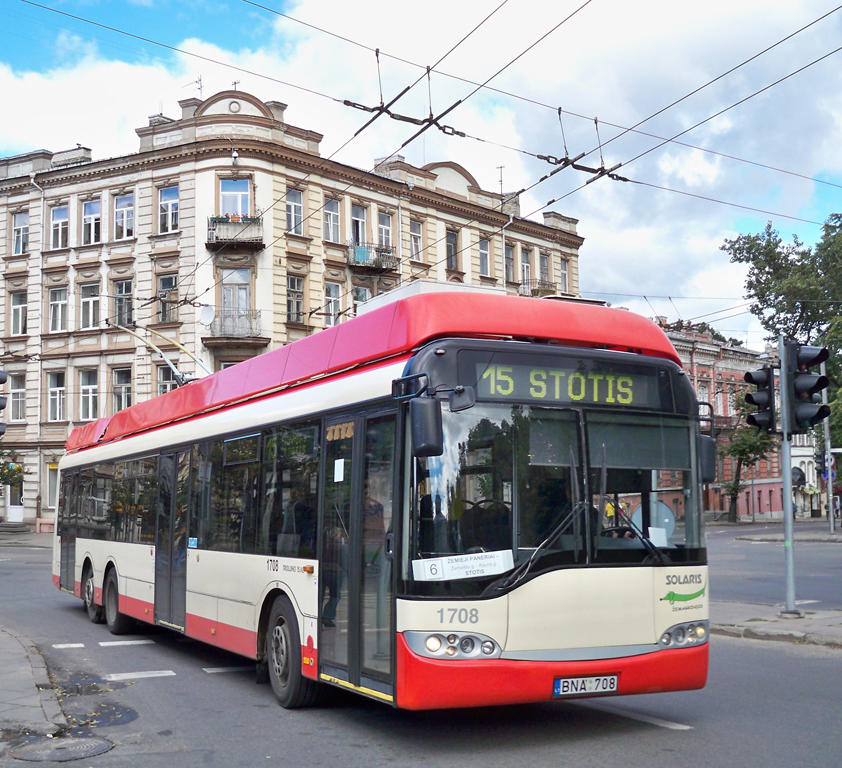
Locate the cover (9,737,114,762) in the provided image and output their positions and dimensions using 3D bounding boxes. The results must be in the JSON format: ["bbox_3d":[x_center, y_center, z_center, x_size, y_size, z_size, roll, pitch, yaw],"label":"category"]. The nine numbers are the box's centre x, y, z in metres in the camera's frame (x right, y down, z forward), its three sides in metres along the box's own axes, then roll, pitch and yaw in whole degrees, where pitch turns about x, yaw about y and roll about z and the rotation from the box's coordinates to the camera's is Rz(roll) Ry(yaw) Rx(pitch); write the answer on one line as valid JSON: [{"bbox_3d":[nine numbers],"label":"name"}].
[{"bbox_3d":[-2.424,2.471,7.000,0.660,0.040,0.660,-1,-6,0],"label":"cover"}]

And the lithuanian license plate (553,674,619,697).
[{"bbox_3d":[1.119,2.038,7.000,0.520,0.120,0.020,2,-7,-27],"label":"lithuanian license plate"}]

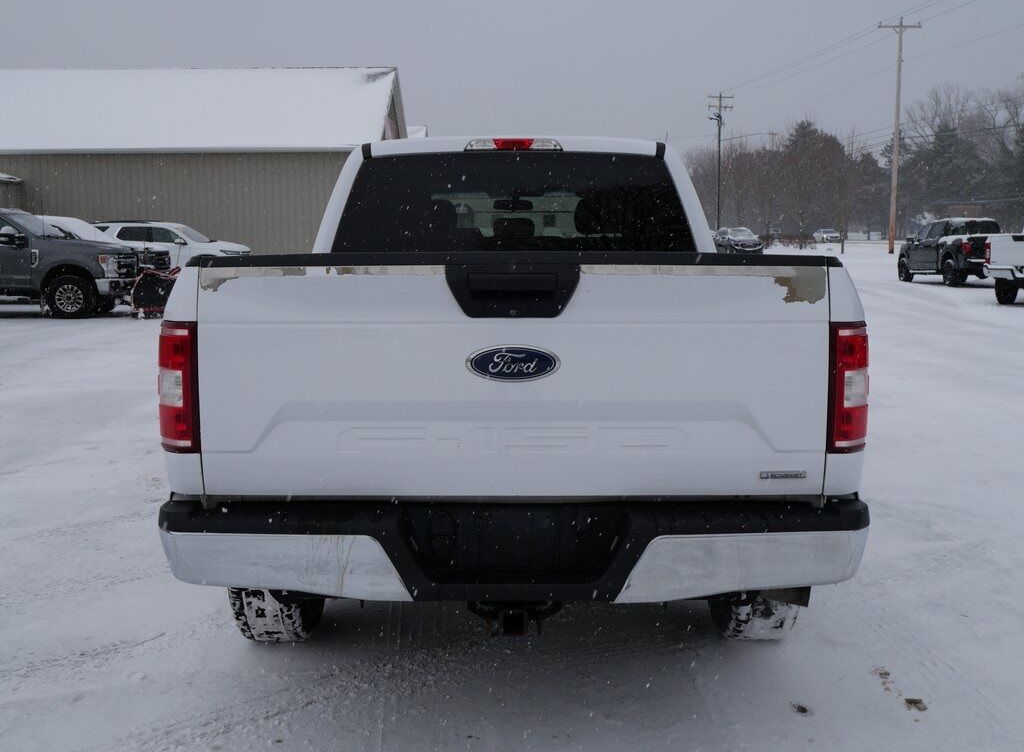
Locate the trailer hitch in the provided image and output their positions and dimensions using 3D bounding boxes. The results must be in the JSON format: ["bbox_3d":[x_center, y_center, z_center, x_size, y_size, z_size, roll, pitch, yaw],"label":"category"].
[{"bbox_3d":[0.004,0.628,2.878,0.250,0.120,0.200,0,8,0],"label":"trailer hitch"}]

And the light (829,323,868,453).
[{"bbox_3d":[0.898,0.025,2.894,0.125,0.350,0.160,0,8,0],"label":"light"}]

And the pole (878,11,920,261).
[{"bbox_3d":[22.250,-13.789,61.718,2.450,13.400,0.400,-1,8,-5],"label":"pole"}]

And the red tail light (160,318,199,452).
[{"bbox_3d":[-0.890,0.025,2.894,0.125,0.350,0.160,0,8,0],"label":"red tail light"}]

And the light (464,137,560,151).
[{"bbox_3d":[0.004,-1.042,4.784,0.440,0.068,0.060,0,8,0],"label":"light"}]

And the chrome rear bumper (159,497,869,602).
[{"bbox_3d":[0.004,0.440,2.868,1.880,0.250,0.300,0,8,0],"label":"chrome rear bumper"}]

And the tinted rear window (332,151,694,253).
[{"bbox_3d":[0.004,-0.760,4.711,1.580,0.500,0.100,0,-9,0],"label":"tinted rear window"}]

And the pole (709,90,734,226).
[{"bbox_3d":[19.850,-19.707,102.292,2.400,14.500,0.400,-1,8,-5],"label":"pole"}]

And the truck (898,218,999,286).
[{"bbox_3d":[13.764,-3.823,32.548,2.100,1.960,5.850,0,8,1],"label":"truck"}]

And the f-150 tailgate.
[{"bbox_3d":[0.004,0.002,2.845,1.640,0.650,0.100,0,8,0],"label":"f-150 tailgate"}]

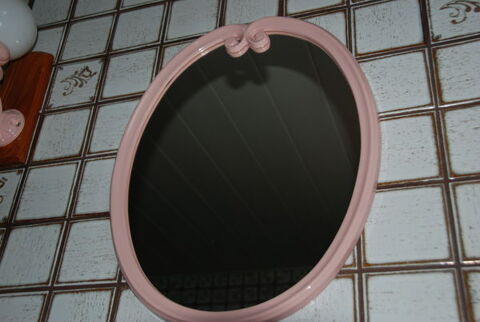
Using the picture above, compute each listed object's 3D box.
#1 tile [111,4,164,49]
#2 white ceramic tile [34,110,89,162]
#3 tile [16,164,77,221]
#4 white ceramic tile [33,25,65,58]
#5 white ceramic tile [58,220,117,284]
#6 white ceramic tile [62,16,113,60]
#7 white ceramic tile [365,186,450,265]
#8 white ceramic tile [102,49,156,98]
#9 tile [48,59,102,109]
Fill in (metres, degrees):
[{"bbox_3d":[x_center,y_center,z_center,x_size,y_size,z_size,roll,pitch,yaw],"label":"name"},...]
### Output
[{"bbox_3d":[-0.181,-0.239,1.016,0.100,0.100,0.009,-7,-32,18],"label":"tile"},{"bbox_3d":[-0.295,-0.043,0.941,0.100,0.100,0.009,-7,-32,18],"label":"white ceramic tile"},{"bbox_3d":[-0.302,0.049,0.886,0.100,0.100,0.009,-7,-32,18],"label":"tile"},{"bbox_3d":[-0.383,-0.214,1.083,0.100,0.100,0.009,-7,-32,18],"label":"white ceramic tile"},{"bbox_3d":[-0.207,0.129,0.798,0.100,0.100,0.009,-7,-32,18],"label":"white ceramic tile"},{"bbox_3d":[-0.282,-0.227,1.049,0.100,0.100,0.009,-7,-32,18],"label":"white ceramic tile"},{"bbox_3d":[0.196,0.079,0.665,0.100,0.100,0.009,-7,-32,18],"label":"white ceramic tile"},{"bbox_3d":[-0.188,-0.147,0.962,0.100,0.100,0.009,-7,-32,18],"label":"white ceramic tile"},{"bbox_3d":[-0.289,-0.135,0.995,0.100,0.100,0.009,-7,-32,18],"label":"tile"}]

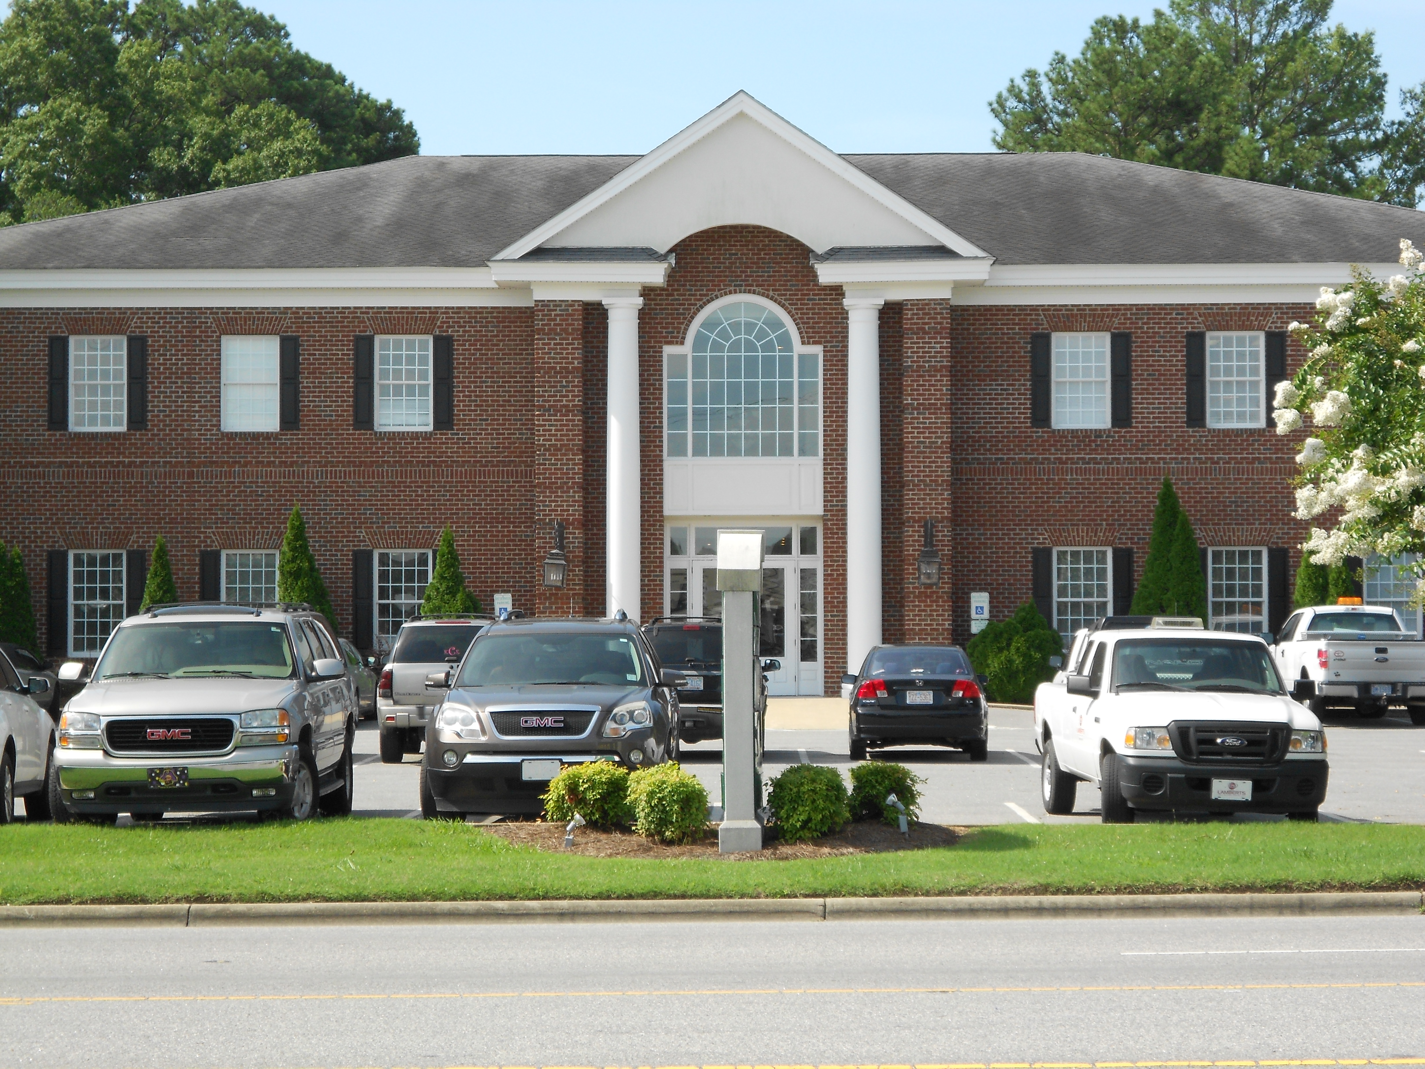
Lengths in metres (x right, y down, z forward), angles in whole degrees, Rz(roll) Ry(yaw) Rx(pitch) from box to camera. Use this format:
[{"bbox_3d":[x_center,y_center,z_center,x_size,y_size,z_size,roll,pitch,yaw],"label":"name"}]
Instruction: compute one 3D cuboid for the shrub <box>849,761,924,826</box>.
[{"bbox_3d":[1.347,2.016,27.461,0.579,0.518,0.579,0,-1,0],"label":"shrub"}]

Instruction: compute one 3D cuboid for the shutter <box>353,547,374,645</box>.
[{"bbox_3d":[-6.143,1.206,62.221,0.372,1.885,0.050,0,-2,1],"label":"shutter"}]

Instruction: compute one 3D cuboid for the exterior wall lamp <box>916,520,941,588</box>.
[{"bbox_3d":[3.720,0.315,60.743,0.411,1.222,0.460,0,-2,2],"label":"exterior wall lamp"}]

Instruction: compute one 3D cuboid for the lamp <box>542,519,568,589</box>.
[{"bbox_3d":[-2.694,0.334,60.768,0.420,1.180,0.460,0,-2,2],"label":"lamp"}]

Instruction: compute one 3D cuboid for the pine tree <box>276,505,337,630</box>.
[{"bbox_3d":[-7.044,1.169,61.456,1.082,3.363,1.082,0,-1,0],"label":"pine tree"}]

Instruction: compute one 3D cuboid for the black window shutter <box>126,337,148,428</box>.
[{"bbox_3d":[-10.132,-2.660,62.407,0.377,1.689,0.050,0,-2,1],"label":"black window shutter"}]

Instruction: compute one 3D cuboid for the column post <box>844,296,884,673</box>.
[{"bbox_3d":[2.608,-0.630,60.989,0.728,6.917,0.720,0,-2,1],"label":"column post"}]

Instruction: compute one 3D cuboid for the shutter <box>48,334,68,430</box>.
[{"bbox_3d":[-11.533,-2.660,62.425,0.368,1.687,0.050,0,-2,1],"label":"shutter"}]

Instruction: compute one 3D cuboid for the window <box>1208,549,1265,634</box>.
[{"bbox_3d":[9.178,1.147,61.835,1.030,1.880,0.120,0,-2,2],"label":"window"}]

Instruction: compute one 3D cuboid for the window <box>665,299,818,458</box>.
[{"bbox_3d":[0.538,-2.769,62.233,2.770,2.830,0.150,0,-2,2],"label":"window"}]

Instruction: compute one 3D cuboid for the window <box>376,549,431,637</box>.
[{"bbox_3d":[-5.469,1.228,62.723,1.016,1.884,0.120,0,-1,0],"label":"window"}]

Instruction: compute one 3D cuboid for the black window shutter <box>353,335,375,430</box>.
[{"bbox_3d":[-6.161,-2.677,62.537,0.370,1.685,0.050,0,-2,2],"label":"black window shutter"}]

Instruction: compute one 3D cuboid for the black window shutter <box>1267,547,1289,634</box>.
[{"bbox_3d":[9.996,1.161,62.571,0.374,1.869,0.050,0,-1,0],"label":"black window shutter"}]

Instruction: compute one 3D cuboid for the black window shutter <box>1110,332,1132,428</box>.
[{"bbox_3d":[7.167,-2.701,62.015,0.360,1.660,0.050,0,-2,2],"label":"black window shutter"}]

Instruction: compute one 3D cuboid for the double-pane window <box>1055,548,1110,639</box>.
[{"bbox_3d":[6.492,1.163,62.137,1.053,1.899,0.120,0,-2,1],"label":"double-pane window"}]

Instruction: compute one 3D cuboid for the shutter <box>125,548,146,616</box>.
[{"bbox_3d":[-10.132,1.219,62.271,0.359,1.901,0.050,0,-2,1],"label":"shutter"}]

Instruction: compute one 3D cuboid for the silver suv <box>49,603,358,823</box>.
[{"bbox_3d":[-4.360,1.515,31.250,2.020,1.900,5.100,0,-2,0],"label":"silver suv"}]

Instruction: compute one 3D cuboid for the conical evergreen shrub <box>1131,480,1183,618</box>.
[{"bbox_3d":[7.754,0.926,60.732,1.250,3.850,1.250,0,-2,2],"label":"conical evergreen shrub"}]

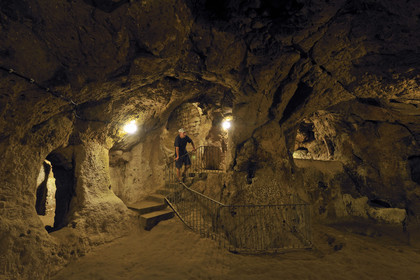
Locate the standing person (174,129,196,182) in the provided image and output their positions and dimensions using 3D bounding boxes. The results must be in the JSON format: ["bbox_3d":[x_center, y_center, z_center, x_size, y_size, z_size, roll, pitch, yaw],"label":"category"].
[{"bbox_3d":[-0.770,0.480,5.850,0.650,1.680,0.450,2,-3,-27],"label":"standing person"}]

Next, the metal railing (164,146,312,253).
[{"bbox_3d":[0.450,1.270,5.150,3.300,2.100,2.800,0,-3,-3],"label":"metal railing"}]

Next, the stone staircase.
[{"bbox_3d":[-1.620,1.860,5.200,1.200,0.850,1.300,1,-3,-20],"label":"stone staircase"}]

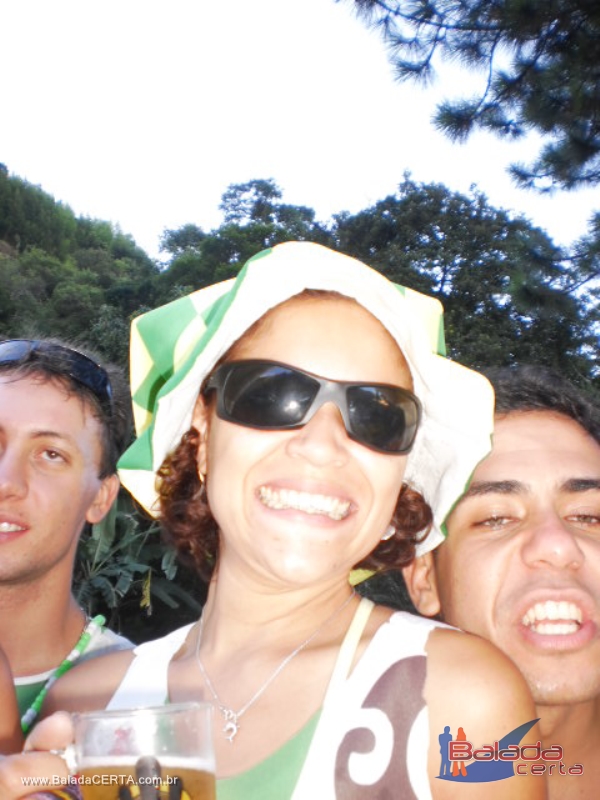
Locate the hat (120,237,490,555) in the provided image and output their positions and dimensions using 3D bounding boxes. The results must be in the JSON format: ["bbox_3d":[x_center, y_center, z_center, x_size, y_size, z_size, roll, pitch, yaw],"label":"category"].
[{"bbox_3d":[0.000,-0.010,0.672,0.285,0.185,0.285,12,-40,-5],"label":"hat"}]

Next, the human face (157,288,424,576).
[{"bbox_3d":[0.004,0.024,0.553,0.160,0.195,0.140,11,-12,-6],"label":"human face"}]

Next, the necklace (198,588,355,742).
[{"bbox_3d":[-0.017,0.198,0.668,0.120,0.140,0.110,-6,-25,16],"label":"necklace"}]

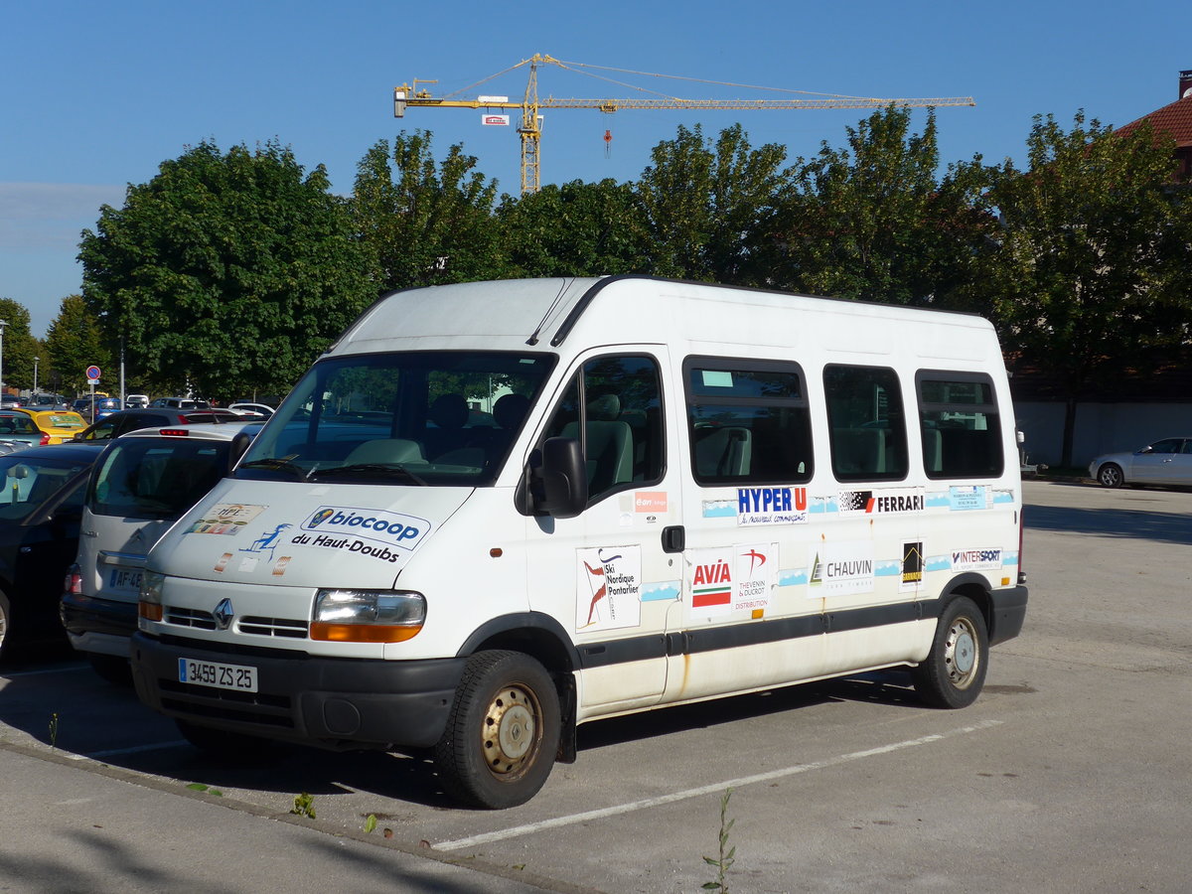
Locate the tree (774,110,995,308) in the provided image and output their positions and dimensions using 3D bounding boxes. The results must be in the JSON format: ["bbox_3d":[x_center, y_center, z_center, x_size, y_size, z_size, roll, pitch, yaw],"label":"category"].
[{"bbox_3d":[8.860,-4.800,58.000,6.600,11.100,6.400,1,1,0],"label":"tree"}]

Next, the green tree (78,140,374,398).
[{"bbox_3d":[-9.380,-3.670,48.000,7.600,8.300,7.400,1,1,0],"label":"green tree"}]

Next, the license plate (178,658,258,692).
[{"bbox_3d":[-1.629,0.984,8.165,0.520,0.110,0.012,0,0,39],"label":"license plate"}]

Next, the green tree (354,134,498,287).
[{"bbox_3d":[-4.408,-3.624,49.000,4.500,9.170,4.500,0,0,0],"label":"green tree"}]

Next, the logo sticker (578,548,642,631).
[{"bbox_3d":[0.060,0.650,8.695,0.010,0.385,0.475,0,0,39],"label":"logo sticker"}]

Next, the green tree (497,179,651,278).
[{"bbox_3d":[-0.567,-2.920,48.000,4.500,7.730,4.500,0,0,0],"label":"green tree"}]

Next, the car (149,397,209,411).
[{"bbox_3d":[-17.000,-1.200,75.000,4.400,1.650,1.800,1,1,39],"label":"car"}]

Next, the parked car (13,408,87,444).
[{"bbox_3d":[-13.100,-0.150,43.500,3.800,1.460,1.680,1,1,44],"label":"parked car"}]

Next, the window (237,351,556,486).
[{"bbox_3d":[-1.006,-0.121,8.970,1.720,0.810,0.150,1,-39,40],"label":"window"}]

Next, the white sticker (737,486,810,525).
[{"bbox_3d":[0.917,0.308,9.769,0.010,0.193,0.651,-4,-3,39],"label":"white sticker"}]

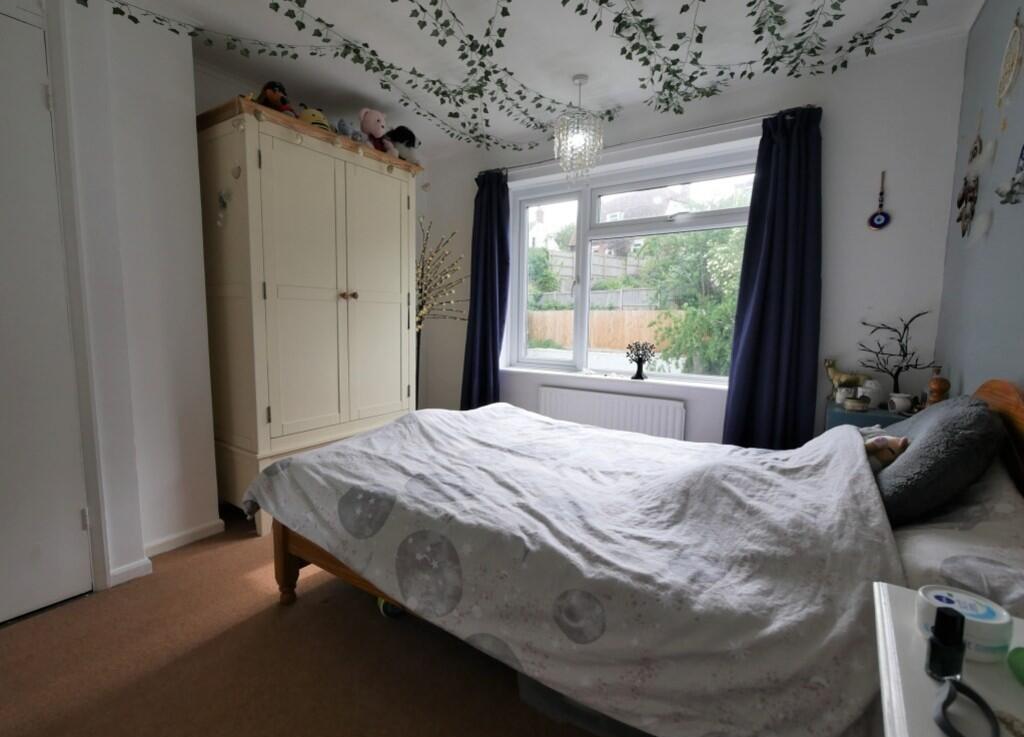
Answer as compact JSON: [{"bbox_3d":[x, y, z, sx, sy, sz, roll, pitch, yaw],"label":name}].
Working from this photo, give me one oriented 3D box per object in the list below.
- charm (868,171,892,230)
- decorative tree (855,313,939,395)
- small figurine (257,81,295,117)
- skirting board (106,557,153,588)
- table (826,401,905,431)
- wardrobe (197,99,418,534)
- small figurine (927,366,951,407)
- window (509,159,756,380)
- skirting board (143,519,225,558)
[{"bbox_3d":[1.598,-0.724,1.793,0.076,0.248,0.018,5,7,31],"label":"charm"},{"bbox_3d":[1.531,-0.067,1.650,0.225,0.325,0.160,5,7,31],"label":"decorative tree"},{"bbox_3d":[-1.121,-1.280,1.978,0.140,0.180,0.140,4,6,25],"label":"small figurine"},{"bbox_3d":[-1.503,0.804,1.634,0.020,0.060,0.125,5,7,34],"label":"skirting board"},{"bbox_3d":[1.496,0.518,1.743,0.349,0.723,0.360,5,7,31],"label":"table"},{"bbox_3d":[-1.124,-0.239,2.442,0.580,1.986,1.032,5,7,35],"label":"wardrobe"},{"bbox_3d":[1.721,0.079,1.673,0.060,0.170,0.058,7,8,43],"label":"small figurine"},{"bbox_3d":[0.663,-0.564,2.549,1.571,1.228,0.090,5,7,31],"label":"window"},{"bbox_3d":[-1.496,0.778,1.905,0.020,0.058,0.296,5,7,34],"label":"skirting board"}]

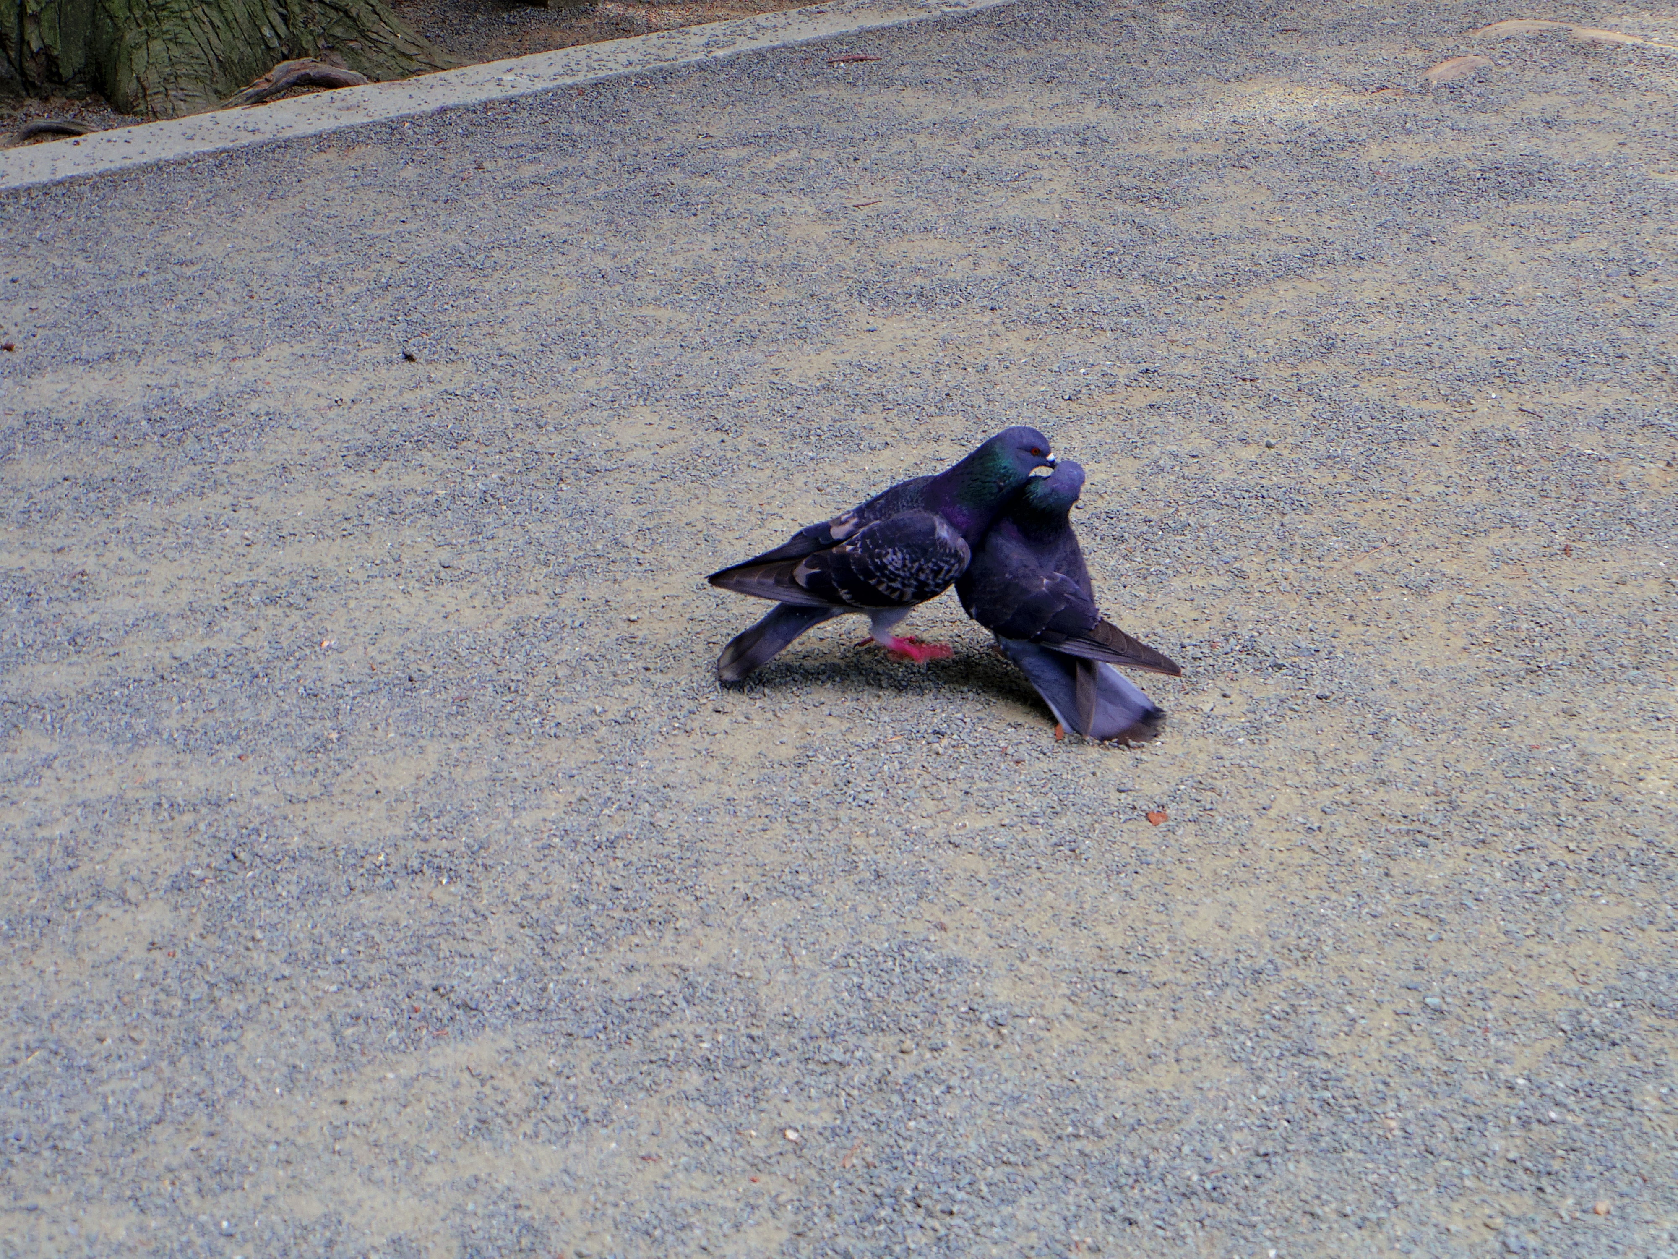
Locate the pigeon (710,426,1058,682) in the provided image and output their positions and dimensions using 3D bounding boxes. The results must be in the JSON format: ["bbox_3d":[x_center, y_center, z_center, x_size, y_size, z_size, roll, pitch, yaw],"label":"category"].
[{"bbox_3d":[0.045,-0.064,2.795,0.298,0.205,0.120,-6,26,-14],"label":"pigeon"}]

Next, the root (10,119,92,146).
[{"bbox_3d":[-0.996,-0.635,4.227,0.110,0.030,0.045,-13,28,-25],"label":"root"}]

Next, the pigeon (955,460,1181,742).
[{"bbox_3d":[0.170,-0.050,2.754,0.140,0.215,0.230,-14,28,-27],"label":"pigeon"}]

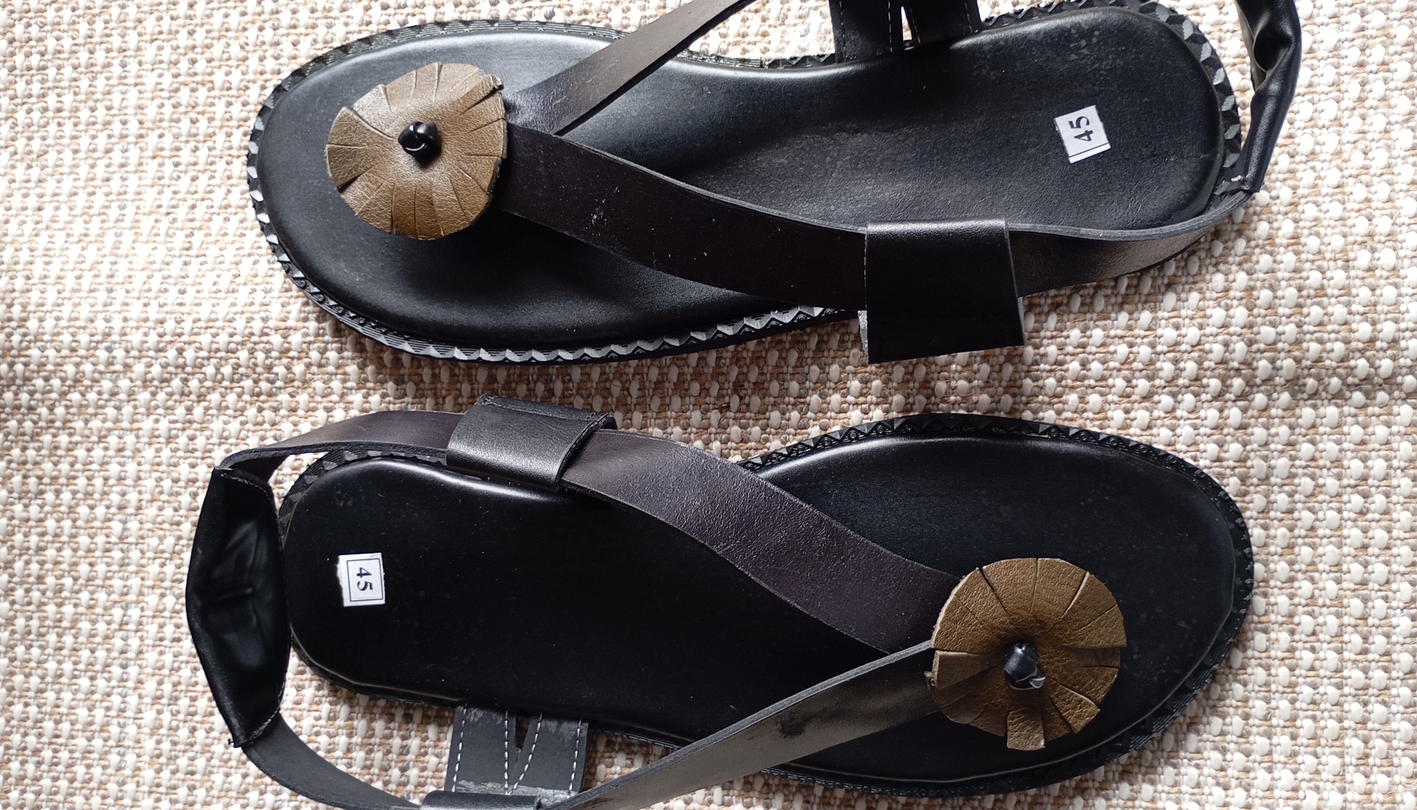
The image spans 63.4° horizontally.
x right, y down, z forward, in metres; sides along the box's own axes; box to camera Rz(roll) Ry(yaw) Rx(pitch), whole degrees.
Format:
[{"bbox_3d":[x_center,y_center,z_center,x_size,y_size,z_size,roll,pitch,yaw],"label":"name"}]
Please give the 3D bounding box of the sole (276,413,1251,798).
[{"bbox_3d":[0.006,0.057,0.355,0.301,0.023,0.114,2,90,10],"label":"sole"}]

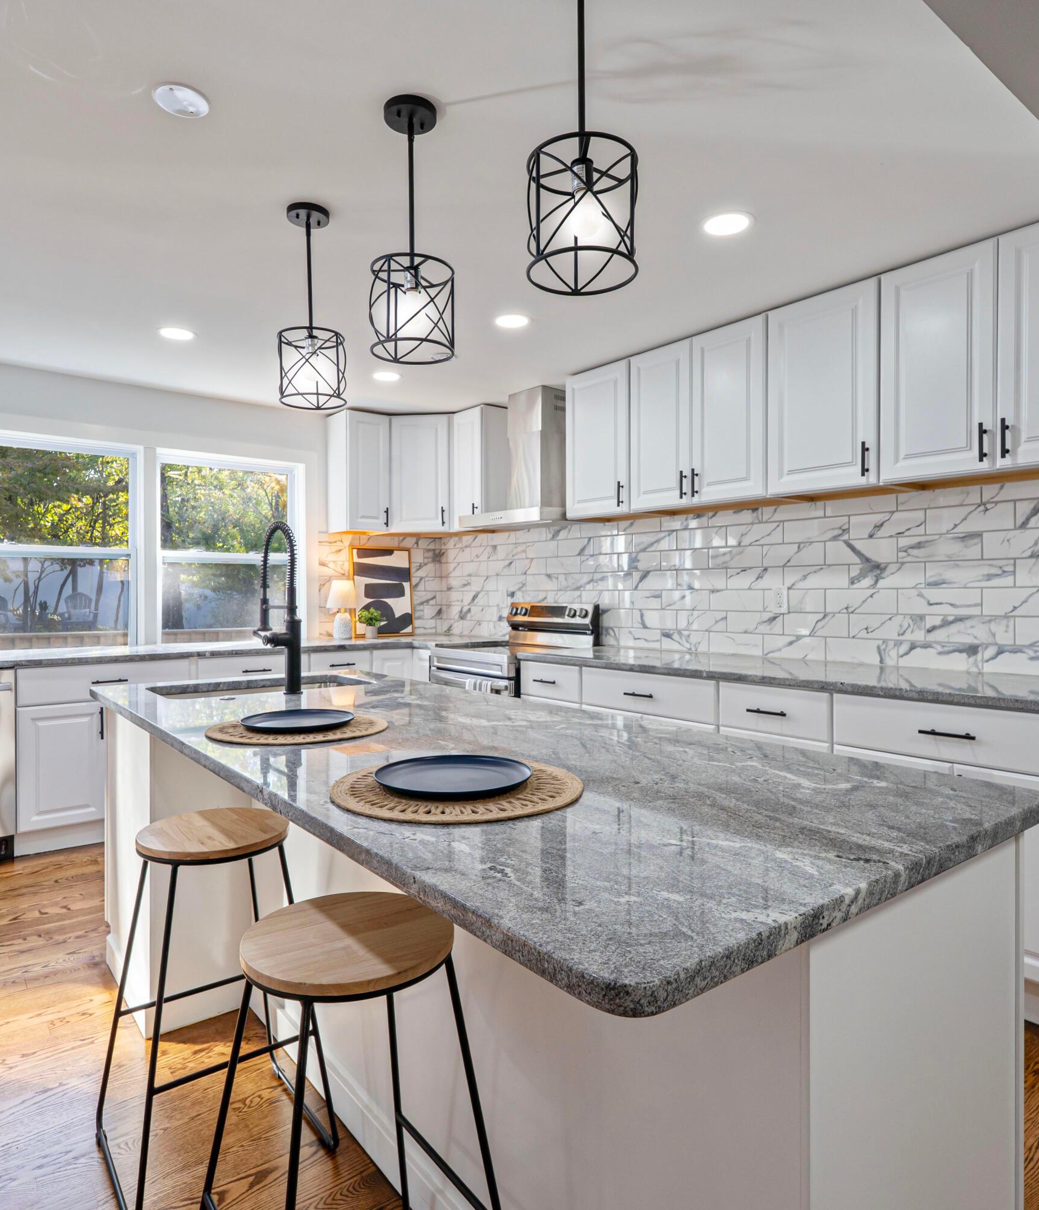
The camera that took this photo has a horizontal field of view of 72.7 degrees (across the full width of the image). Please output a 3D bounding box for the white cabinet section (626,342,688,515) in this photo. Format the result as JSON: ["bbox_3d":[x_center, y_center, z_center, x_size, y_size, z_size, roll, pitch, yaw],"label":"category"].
[{"bbox_3d":[0.796,-0.838,3.485,0.325,0.760,0.378,-1,1,-40],"label":"white cabinet section"}]

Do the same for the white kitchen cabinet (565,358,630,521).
[{"bbox_3d":[0.542,-0.869,3.882,0.324,0.787,0.457,0,1,-40],"label":"white kitchen cabinet"}]

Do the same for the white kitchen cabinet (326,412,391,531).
[{"bbox_3d":[-1.085,-0.888,4.787,0.302,0.792,0.346,-1,1,-39],"label":"white kitchen cabinet"}]

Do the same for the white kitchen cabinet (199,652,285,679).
[{"bbox_3d":[-1.689,0.722,4.241,0.630,0.876,0.622,0,1,-40],"label":"white kitchen cabinet"}]

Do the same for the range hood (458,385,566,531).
[{"bbox_3d":[0.061,-0.868,4.307,0.508,0.818,0.762,0,1,-40],"label":"range hood"}]

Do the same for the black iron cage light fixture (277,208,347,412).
[{"bbox_3d":[-0.674,-0.950,2.257,0.208,0.610,0.208,0,1,-40],"label":"black iron cage light fixture"}]

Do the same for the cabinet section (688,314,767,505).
[{"bbox_3d":[1.036,-0.833,3.195,0.325,0.760,0.382,-1,1,-40],"label":"cabinet section"}]

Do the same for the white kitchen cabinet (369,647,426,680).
[{"bbox_3d":[-0.652,0.735,4.778,0.905,0.926,0.899,-1,1,-38],"label":"white kitchen cabinet"}]

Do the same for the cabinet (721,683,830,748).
[{"bbox_3d":[1.190,0.754,2.847,0.623,0.931,0.461,-1,1,-38],"label":"cabinet"}]

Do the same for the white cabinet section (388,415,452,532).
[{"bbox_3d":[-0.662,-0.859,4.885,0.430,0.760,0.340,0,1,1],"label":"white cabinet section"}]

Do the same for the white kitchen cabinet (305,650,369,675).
[{"bbox_3d":[-1.290,0.719,4.579,0.406,0.876,0.622,0,1,-40],"label":"white kitchen cabinet"}]

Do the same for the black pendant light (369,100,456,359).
[{"bbox_3d":[-0.275,-0.946,1.784,0.208,0.610,0.208,0,0,0],"label":"black pendant light"}]

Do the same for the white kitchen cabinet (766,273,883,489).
[{"bbox_3d":[1.316,-0.839,2.880,0.347,0.792,0.456,-1,1,-39],"label":"white kitchen cabinet"}]

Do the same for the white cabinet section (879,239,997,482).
[{"bbox_3d":[1.563,-0.823,2.555,0.325,0.760,0.378,-1,1,-40],"label":"white cabinet section"}]

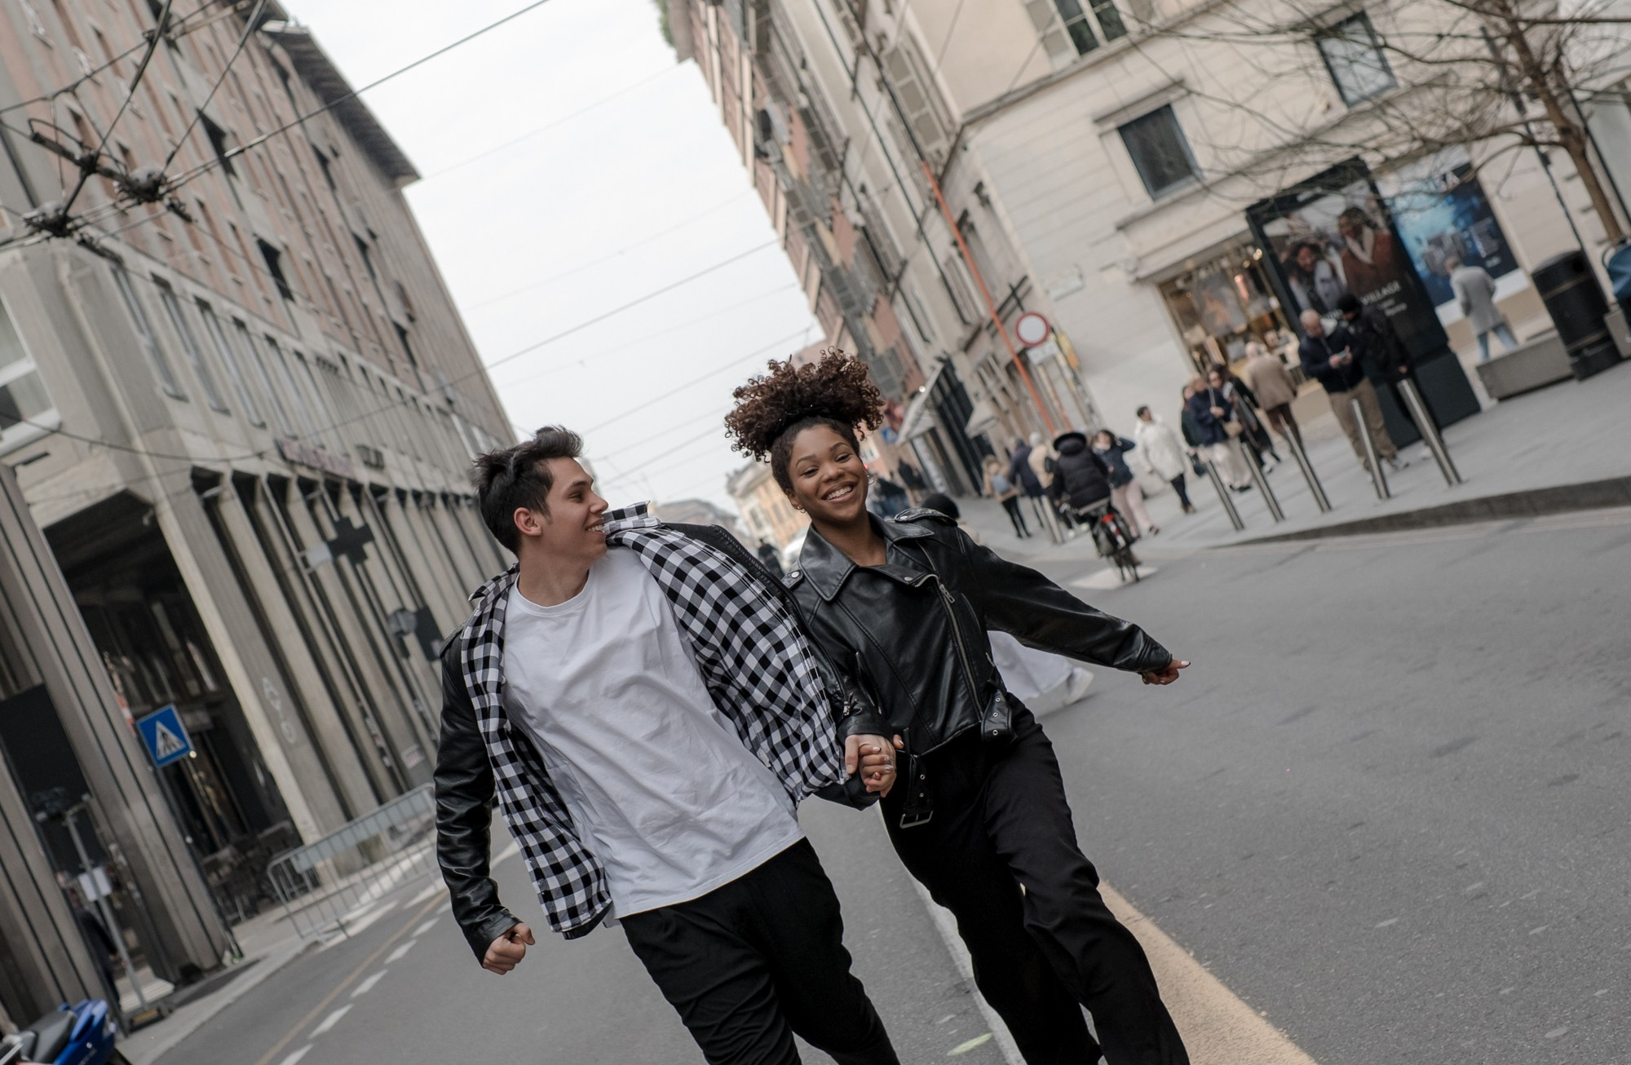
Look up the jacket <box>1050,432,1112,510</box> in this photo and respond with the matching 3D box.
[{"bbox_3d":[2.754,-0.629,21.500,0.630,0.800,0.500,-25,-1,-9],"label":"jacket"}]

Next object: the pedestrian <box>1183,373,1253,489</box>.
[{"bbox_3d":[5.588,-1.397,28.300,0.450,1.660,0.530,-26,-1,44],"label":"pedestrian"}]

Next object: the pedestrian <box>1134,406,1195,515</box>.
[{"bbox_3d":[4.920,-1.037,28.600,0.580,1.650,0.450,-25,-1,-45],"label":"pedestrian"}]

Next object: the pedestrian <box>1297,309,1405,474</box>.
[{"bbox_3d":[4.992,-1.305,19.100,0.580,1.710,0.480,-25,-1,-7],"label":"pedestrian"}]

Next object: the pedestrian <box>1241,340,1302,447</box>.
[{"bbox_3d":[6.438,-1.861,28.500,0.540,1.690,0.500,-25,-1,15],"label":"pedestrian"}]

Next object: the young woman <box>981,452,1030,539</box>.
[{"bbox_3d":[3.536,-0.658,37.600,0.520,1.670,0.420,-25,-1,-24],"label":"young woman"}]

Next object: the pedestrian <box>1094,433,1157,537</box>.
[{"bbox_3d":[4.506,-0.722,29.300,0.620,1.640,0.500,-25,-1,21],"label":"pedestrian"}]

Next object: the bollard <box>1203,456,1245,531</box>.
[{"bbox_3d":[4.736,-0.428,23.600,0.100,0.870,0.100,-25,-1,11],"label":"bollard"}]

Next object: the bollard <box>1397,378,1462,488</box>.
[{"bbox_3d":[4.728,-0.760,15.700,0.110,0.910,0.110,-25,0,0],"label":"bollard"}]

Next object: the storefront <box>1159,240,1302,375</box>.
[{"bbox_3d":[7.028,-3.396,34.000,1.850,2.650,0.500,-25,0,-3],"label":"storefront"}]

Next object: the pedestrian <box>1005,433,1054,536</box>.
[{"bbox_3d":[3.909,-0.856,36.800,0.520,1.790,0.450,-25,-1,-34],"label":"pedestrian"}]

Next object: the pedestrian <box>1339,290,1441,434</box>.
[{"bbox_3d":[5.474,-1.492,19.400,0.450,1.730,0.550,-24,-2,-32],"label":"pedestrian"}]

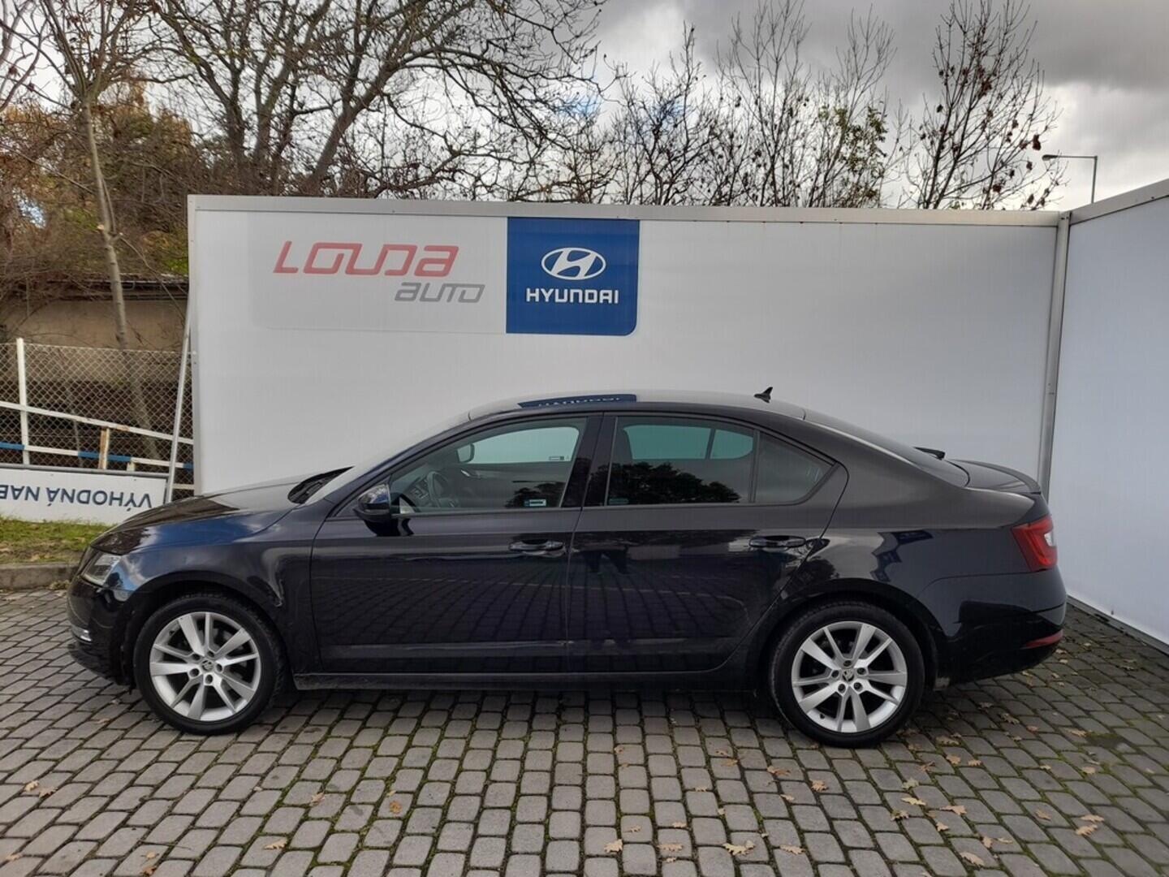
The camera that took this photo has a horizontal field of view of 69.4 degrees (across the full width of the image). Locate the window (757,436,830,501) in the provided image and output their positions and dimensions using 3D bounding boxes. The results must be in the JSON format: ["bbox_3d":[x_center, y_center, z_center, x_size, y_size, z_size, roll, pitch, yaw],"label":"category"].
[{"bbox_3d":[0.884,0.131,3.597,0.320,0.310,0.055,1,-17,0],"label":"window"}]

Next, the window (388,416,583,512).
[{"bbox_3d":[-0.396,0.103,3.607,0.810,0.430,0.070,1,-17,0],"label":"window"}]

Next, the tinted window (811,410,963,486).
[{"bbox_3d":[1.429,-0.004,4.308,0.830,0.130,1.170,21,5,-2],"label":"tinted window"}]

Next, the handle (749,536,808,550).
[{"bbox_3d":[0.793,0.422,3.459,0.235,0.057,0.055,1,6,0],"label":"handle"}]

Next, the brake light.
[{"bbox_3d":[1.968,0.444,3.674,0.280,0.250,0.290,1,6,0],"label":"brake light"}]

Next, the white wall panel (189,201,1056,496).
[{"bbox_3d":[0.263,-0.304,6.086,6.120,2.690,0.100,1,6,0],"label":"white wall panel"}]

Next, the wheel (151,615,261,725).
[{"bbox_3d":[-1.577,0.942,3.601,0.476,0.476,0.190,1,6,0],"label":"wheel"}]

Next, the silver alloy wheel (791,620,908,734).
[{"bbox_3d":[1.108,0.993,3.610,0.476,0.476,0.190,1,6,0],"label":"silver alloy wheel"}]

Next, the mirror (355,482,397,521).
[{"bbox_3d":[-0.848,0.248,3.420,0.150,0.155,0.230,1,6,0],"label":"mirror"}]

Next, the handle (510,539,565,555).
[{"bbox_3d":[-0.194,0.439,3.459,0.230,0.058,0.055,1,6,0],"label":"handle"}]

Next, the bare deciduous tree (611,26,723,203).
[{"bbox_3d":[1.165,-2.656,11.853,1.800,6.299,1.800,1,6,0],"label":"bare deciduous tree"}]

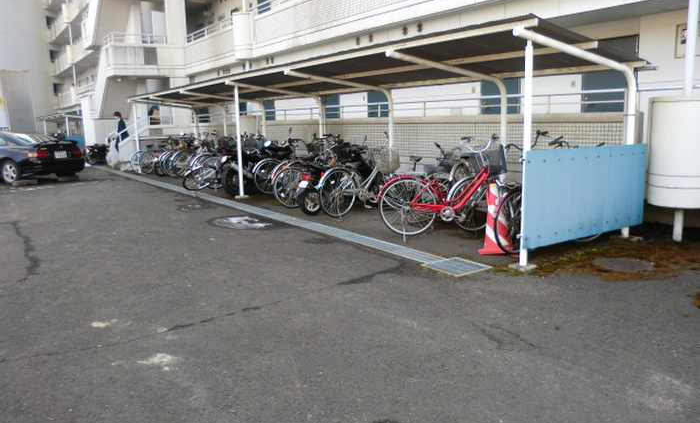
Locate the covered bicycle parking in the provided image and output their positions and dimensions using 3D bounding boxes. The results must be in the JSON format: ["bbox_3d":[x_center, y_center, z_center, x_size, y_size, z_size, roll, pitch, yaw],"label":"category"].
[{"bbox_3d":[-1.561,-1.499,10.997,2.240,2.202,14.044,-7,11,-34],"label":"covered bicycle parking"}]

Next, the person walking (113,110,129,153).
[{"bbox_3d":[-7.584,-2.448,18.024,0.550,1.660,0.500,-7,11,-34],"label":"person walking"}]

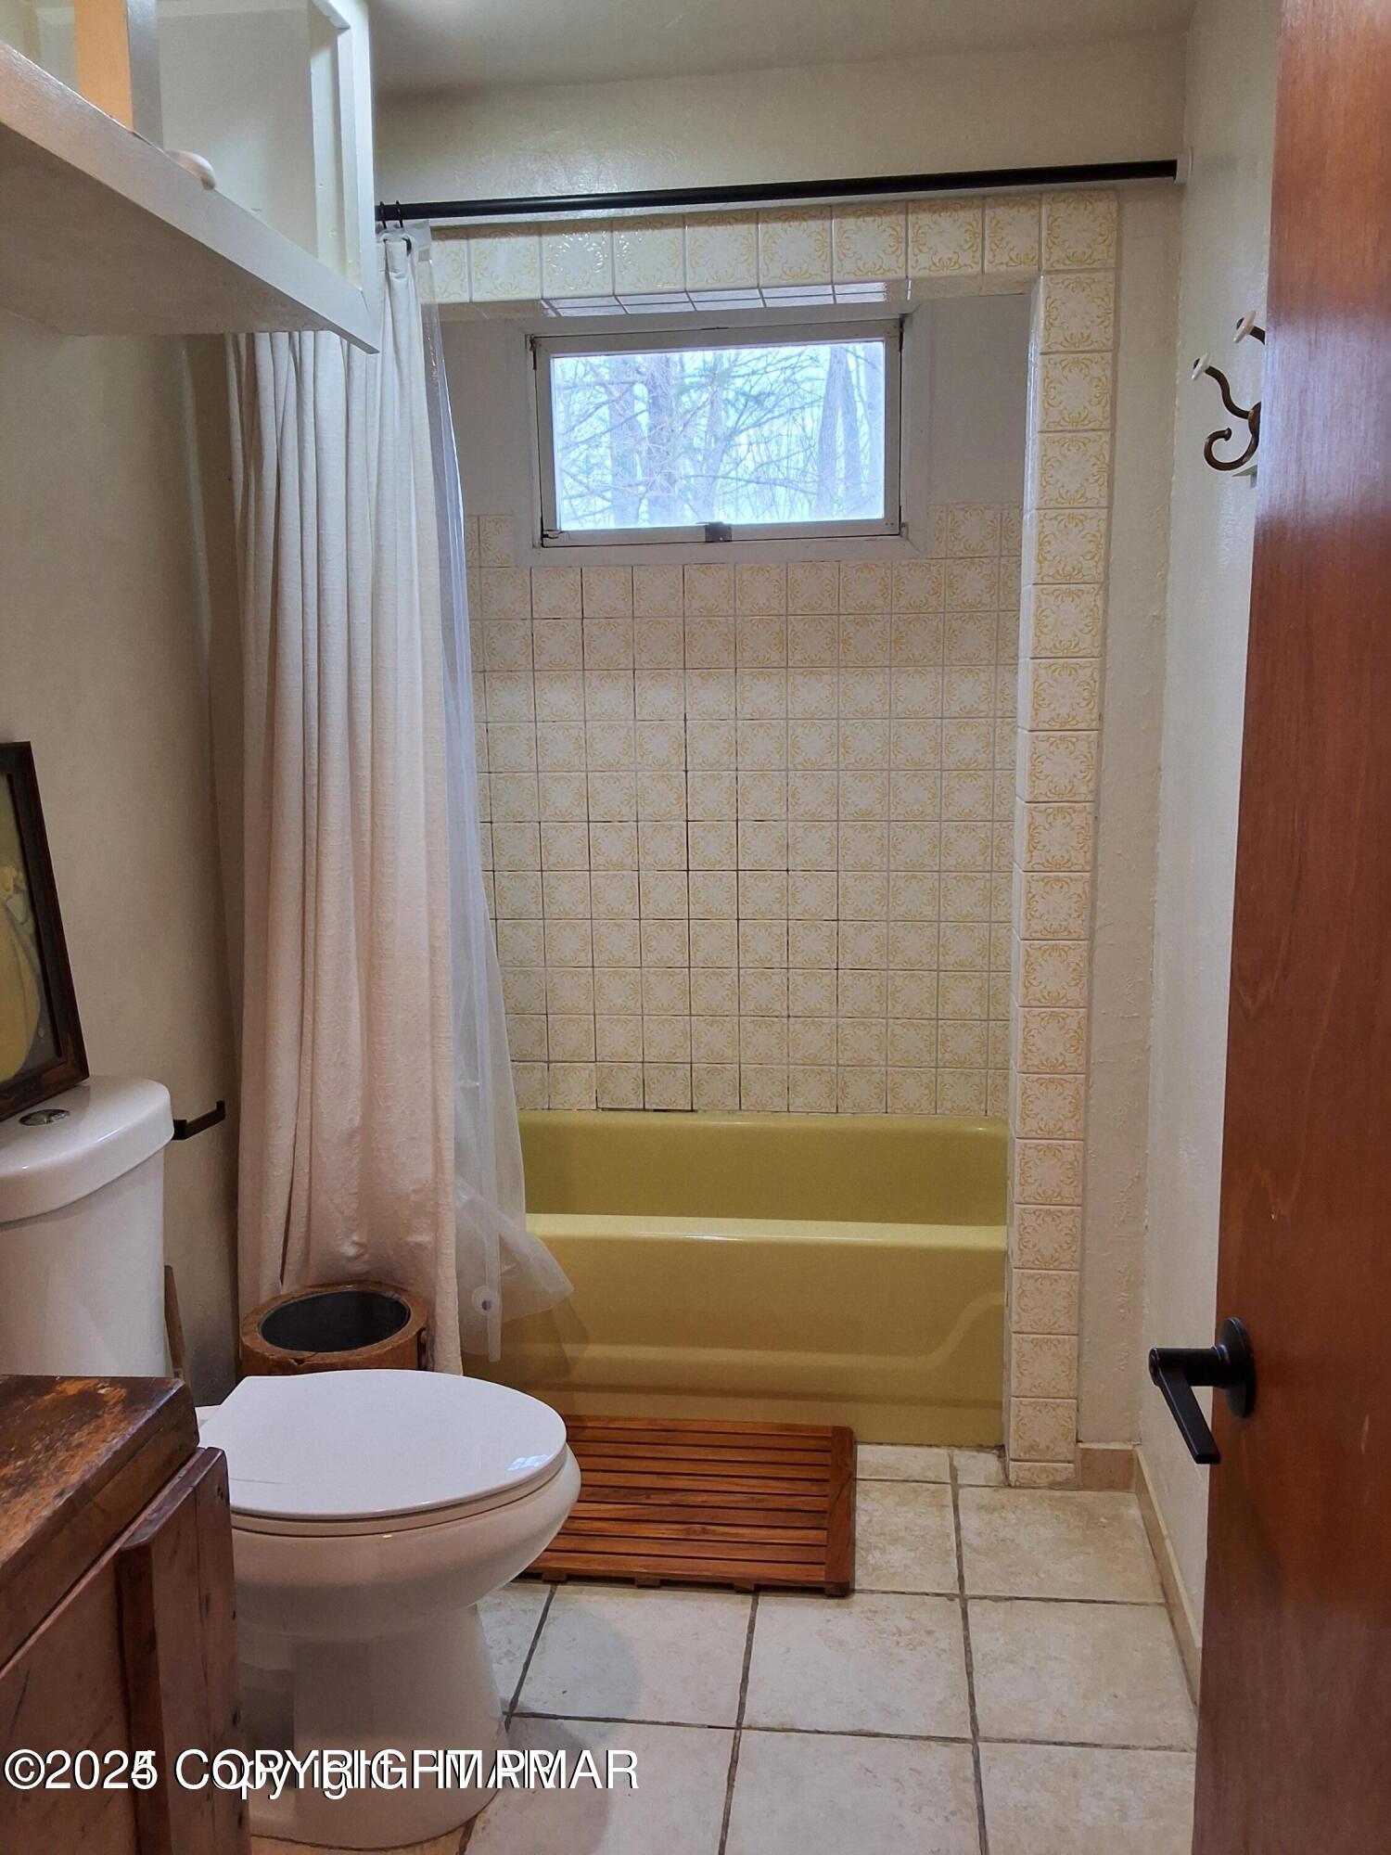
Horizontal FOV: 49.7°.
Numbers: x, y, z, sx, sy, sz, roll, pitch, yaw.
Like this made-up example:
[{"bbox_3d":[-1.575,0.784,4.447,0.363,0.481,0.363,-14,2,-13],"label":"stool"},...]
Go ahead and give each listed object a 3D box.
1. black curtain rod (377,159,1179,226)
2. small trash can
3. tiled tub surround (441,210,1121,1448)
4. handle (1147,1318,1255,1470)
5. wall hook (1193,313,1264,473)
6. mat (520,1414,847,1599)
[{"bbox_3d":[-0.052,-1.062,2.186,1.475,0.026,0.026,0,11,7],"label":"black curtain rod"},{"bbox_3d":[-0.573,0.799,2.433,0.290,0.356,0.290,-1,11,0],"label":"small trash can"},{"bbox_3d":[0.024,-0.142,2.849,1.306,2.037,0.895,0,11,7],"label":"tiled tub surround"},{"bbox_3d":[0.310,0.287,0.913,0.062,0.068,0.148,0,11,7],"label":"handle"},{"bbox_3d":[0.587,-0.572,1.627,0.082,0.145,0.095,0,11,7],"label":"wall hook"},{"bbox_3d":[-0.045,0.945,2.491,0.617,0.033,0.436,0,11,7],"label":"mat"}]

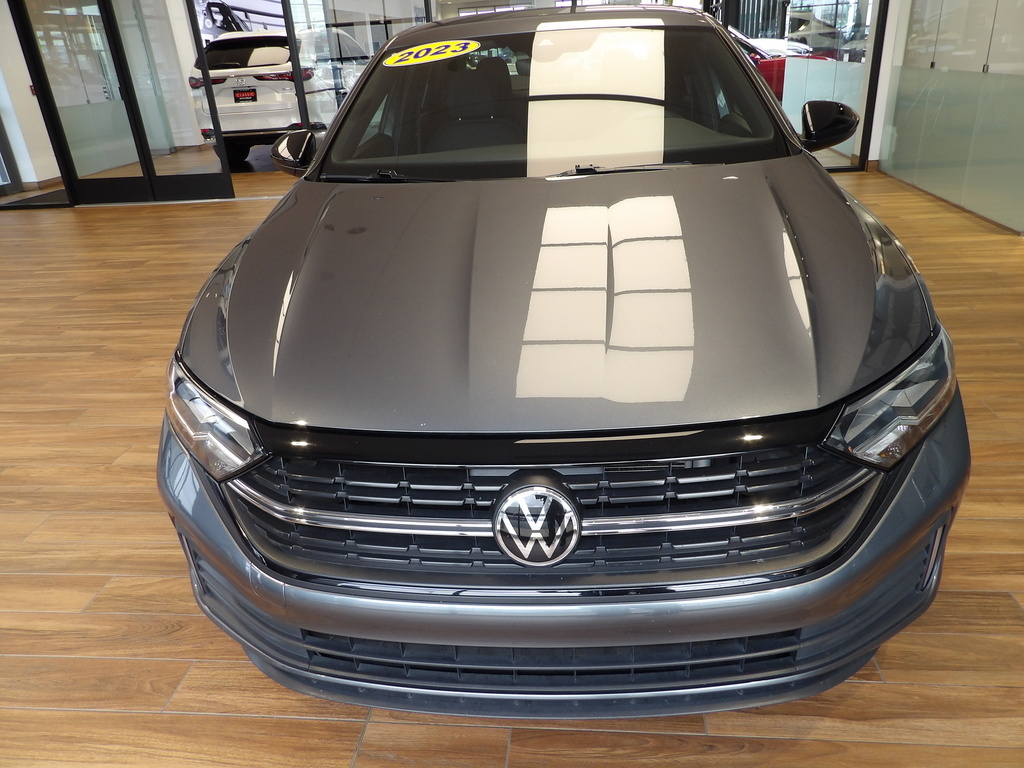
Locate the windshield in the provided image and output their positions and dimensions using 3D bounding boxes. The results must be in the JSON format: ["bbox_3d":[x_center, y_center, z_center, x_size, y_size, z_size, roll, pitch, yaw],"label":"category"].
[{"bbox_3d":[0.120,-0.887,2.251,1.420,0.150,0.880,-1,53,5],"label":"windshield"}]

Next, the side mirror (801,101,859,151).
[{"bbox_3d":[1.032,-0.848,2.326,0.200,0.155,0.160,-1,24,5],"label":"side mirror"}]

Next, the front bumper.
[{"bbox_3d":[0.062,0.307,1.398,1.770,0.500,0.540,-1,24,5],"label":"front bumper"}]

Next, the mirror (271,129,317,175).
[{"bbox_3d":[-0.750,-0.802,2.490,0.200,0.155,0.160,-1,24,5],"label":"mirror"}]

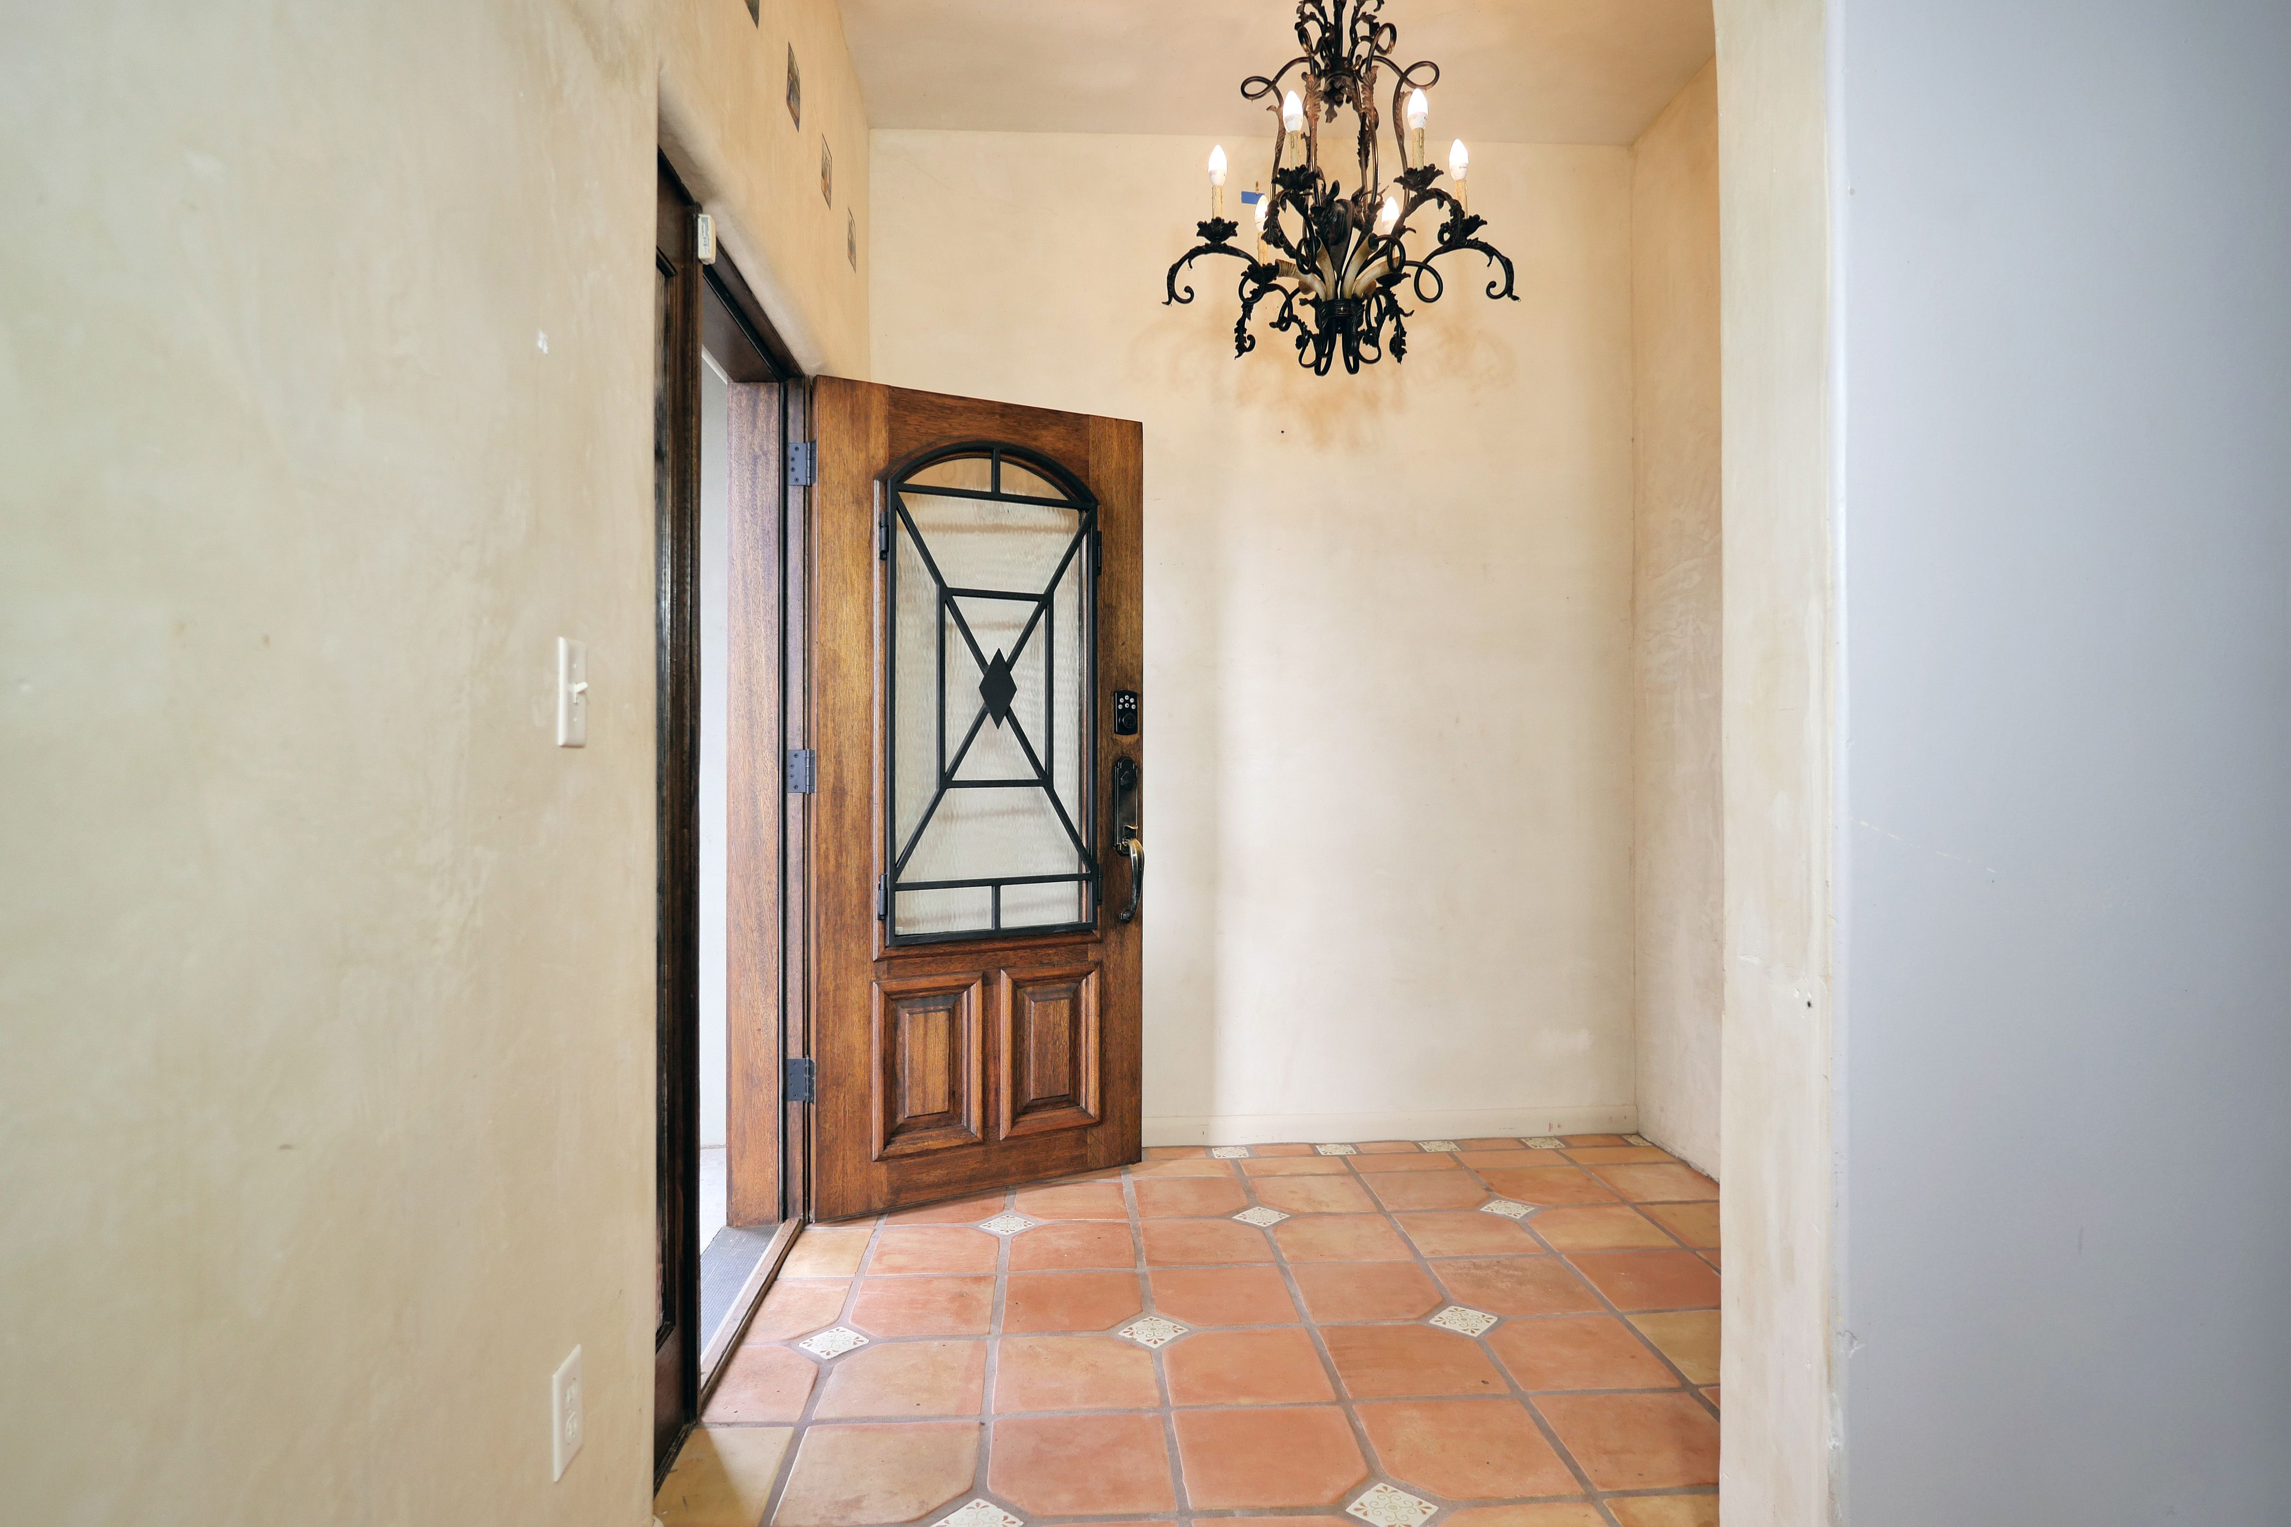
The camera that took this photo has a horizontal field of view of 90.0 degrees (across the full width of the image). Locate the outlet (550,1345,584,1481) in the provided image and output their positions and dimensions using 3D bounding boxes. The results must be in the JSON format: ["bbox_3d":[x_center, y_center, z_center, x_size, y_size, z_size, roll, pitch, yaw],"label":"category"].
[{"bbox_3d":[-0.648,0.729,1.285,0.010,0.117,0.070,0,0,-4],"label":"outlet"}]

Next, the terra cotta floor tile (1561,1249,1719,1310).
[{"bbox_3d":[1.124,1.143,2.516,0.302,0.016,0.276,0,0,-3],"label":"terra cotta floor tile"}]

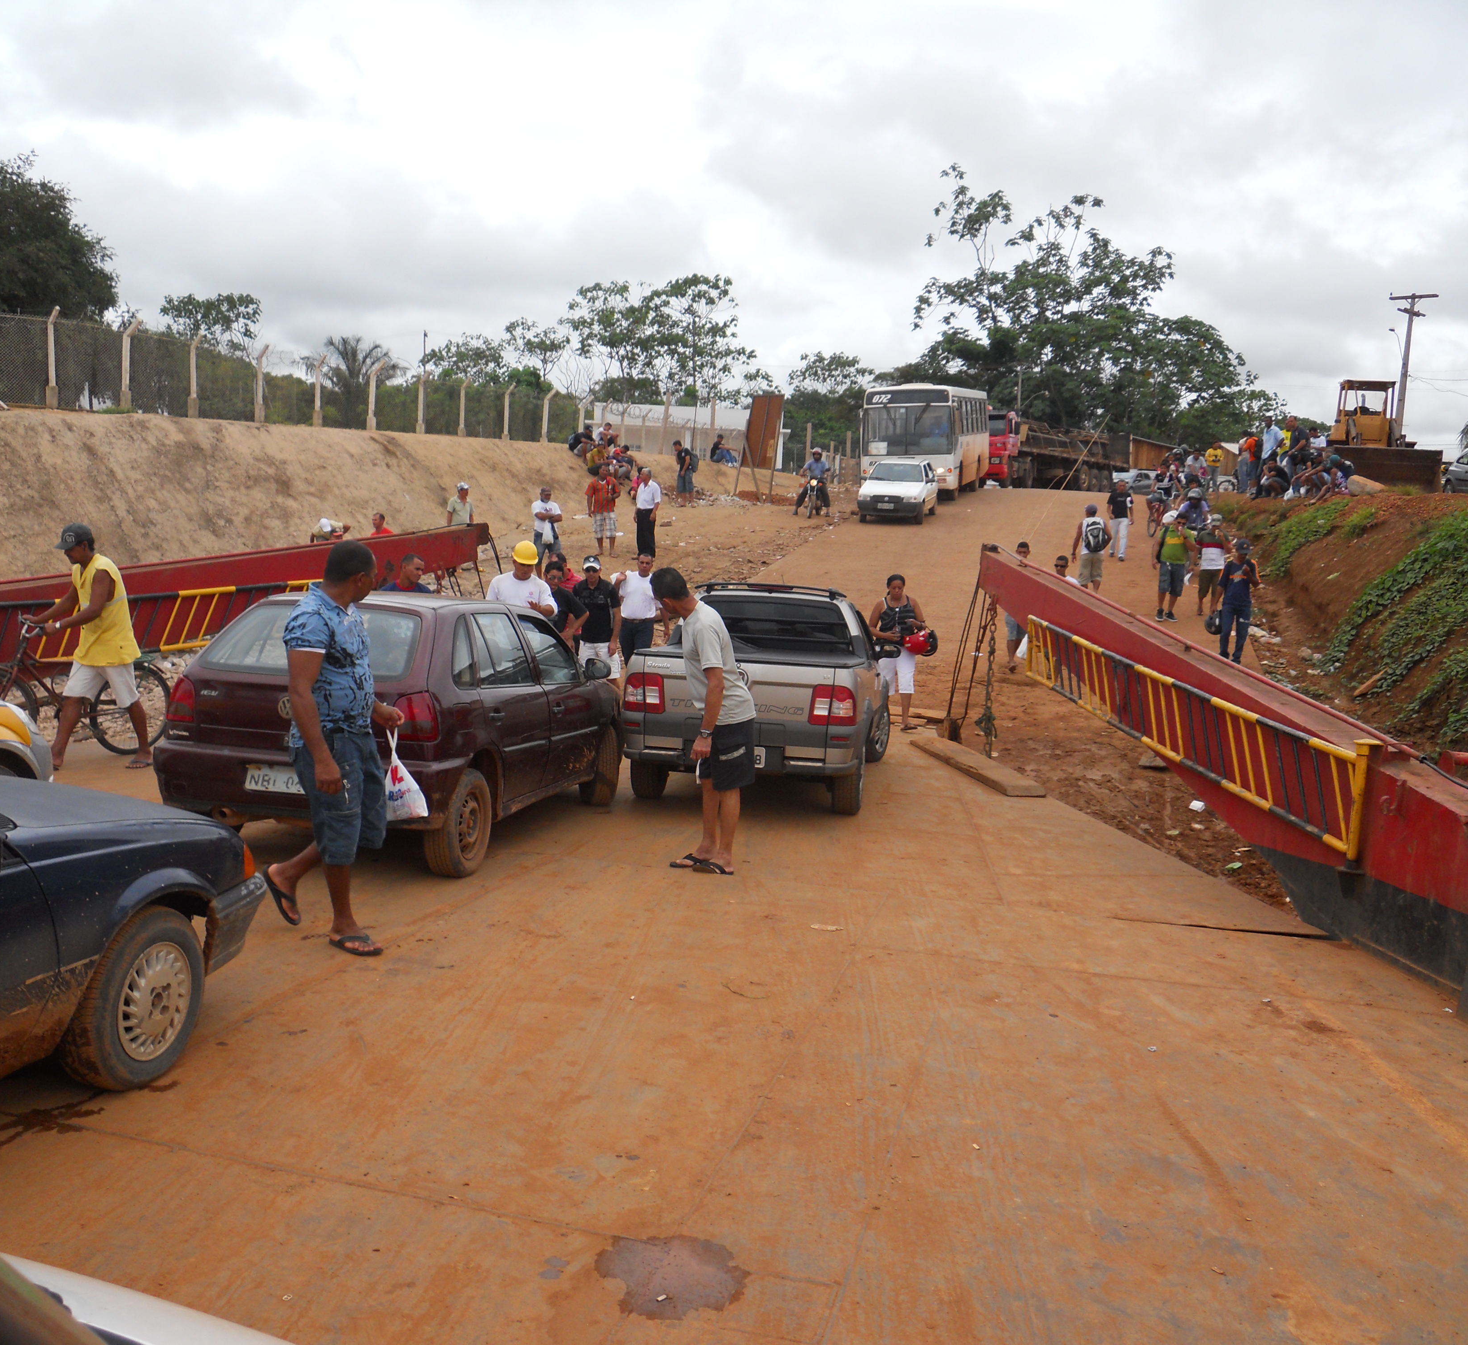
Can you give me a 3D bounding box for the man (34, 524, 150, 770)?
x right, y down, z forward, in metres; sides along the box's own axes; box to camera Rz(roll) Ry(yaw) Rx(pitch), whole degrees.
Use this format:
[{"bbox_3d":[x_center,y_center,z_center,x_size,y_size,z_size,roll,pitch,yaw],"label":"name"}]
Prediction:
[{"bbox_3d":[-4.520,-0.180,10.200,0.700,1.710,0.560,-5,10,-40],"label":"man"}]

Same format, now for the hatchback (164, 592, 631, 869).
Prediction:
[{"bbox_3d":[-1.857,0.229,9.310,1.650,1.410,3.840,5,4,13],"label":"hatchback"}]

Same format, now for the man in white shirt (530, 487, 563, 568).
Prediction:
[{"bbox_3d":[-3.443,-2.567,26.800,0.560,1.689,0.360,1,5,-9],"label":"man in white shirt"}]

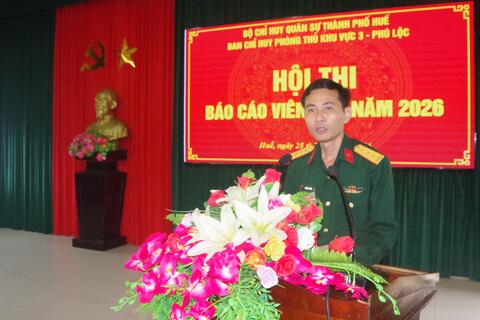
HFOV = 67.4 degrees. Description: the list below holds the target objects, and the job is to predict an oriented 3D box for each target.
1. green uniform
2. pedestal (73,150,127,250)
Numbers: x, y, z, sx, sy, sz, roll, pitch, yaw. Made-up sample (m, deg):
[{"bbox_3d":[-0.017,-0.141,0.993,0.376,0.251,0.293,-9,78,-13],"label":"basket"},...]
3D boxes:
[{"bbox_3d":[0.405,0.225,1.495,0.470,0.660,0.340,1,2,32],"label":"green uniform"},{"bbox_3d":[-1.935,0.530,4.960,0.535,1.330,0.440,1,2,20],"label":"pedestal"}]

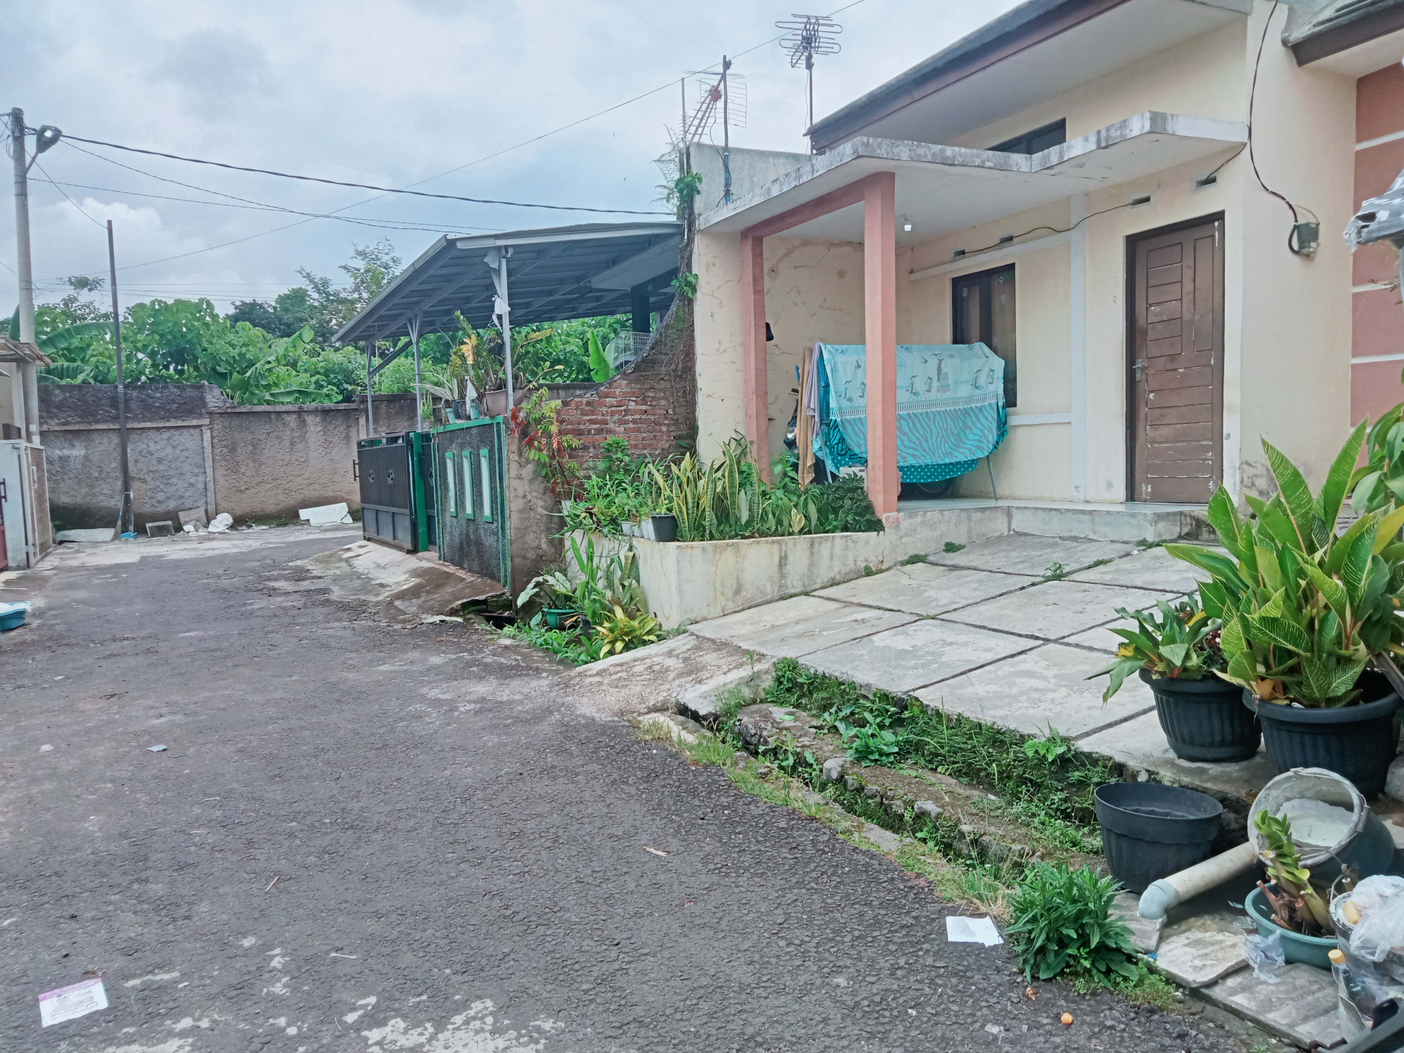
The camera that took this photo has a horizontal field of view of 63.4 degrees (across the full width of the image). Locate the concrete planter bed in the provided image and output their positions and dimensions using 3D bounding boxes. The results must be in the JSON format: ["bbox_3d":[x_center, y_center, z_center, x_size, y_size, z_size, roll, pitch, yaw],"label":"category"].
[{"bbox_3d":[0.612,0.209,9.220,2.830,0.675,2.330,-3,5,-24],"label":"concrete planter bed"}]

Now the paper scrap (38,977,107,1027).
[{"bbox_3d":[-1.714,1.292,3.098,0.158,0.010,0.208,-5,5,-36],"label":"paper scrap"}]

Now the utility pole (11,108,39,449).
[{"bbox_3d":[-11.392,-3.324,19.265,0.280,7.430,0.280,-3,4,-23],"label":"utility pole"}]

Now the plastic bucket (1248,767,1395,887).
[{"bbox_3d":[1.891,0.947,3.430,0.305,0.330,0.330,39,-12,-23],"label":"plastic bucket"}]

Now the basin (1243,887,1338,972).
[{"bbox_3d":[1.674,1.081,3.035,0.390,0.115,0.390,-4,5,0],"label":"basin"}]

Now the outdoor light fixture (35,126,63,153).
[{"bbox_3d":[-10.649,-6.298,18.500,0.360,0.360,0.460,-4,4,-30],"label":"outdoor light fixture"}]

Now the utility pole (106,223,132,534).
[{"bbox_3d":[-11.217,-2.809,21.822,0.140,6.034,0.140,-3,4,-23],"label":"utility pole"}]

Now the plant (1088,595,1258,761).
[{"bbox_3d":[1.804,0.544,4.280,0.660,0.540,0.570,0,5,22],"label":"plant"}]

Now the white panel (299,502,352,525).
[{"bbox_3d":[-7.443,-0.250,22.500,1.040,0.450,0.150,-3,5,-24],"label":"white panel"}]

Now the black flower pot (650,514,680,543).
[{"bbox_3d":[-0.261,0.008,8.051,0.190,0.190,0.190,-1,4,0],"label":"black flower pot"}]

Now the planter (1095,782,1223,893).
[{"bbox_3d":[1.432,0.990,3.590,0.380,0.260,0.380,0,5,-24],"label":"planter"}]

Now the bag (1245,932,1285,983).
[{"bbox_3d":[1.472,1.127,2.970,0.105,0.095,0.110,0,5,26],"label":"bag"}]

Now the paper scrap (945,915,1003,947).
[{"bbox_3d":[0.799,1.199,3.377,0.154,0.012,0.210,-2,4,0],"label":"paper scrap"}]

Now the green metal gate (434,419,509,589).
[{"bbox_3d":[-2.212,-0.269,10.953,0.120,1.430,2.970,-3,5,-24],"label":"green metal gate"}]

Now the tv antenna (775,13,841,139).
[{"bbox_3d":[1.122,-4.647,12.007,0.740,1.320,0.850,-2,4,-14],"label":"tv antenna"}]

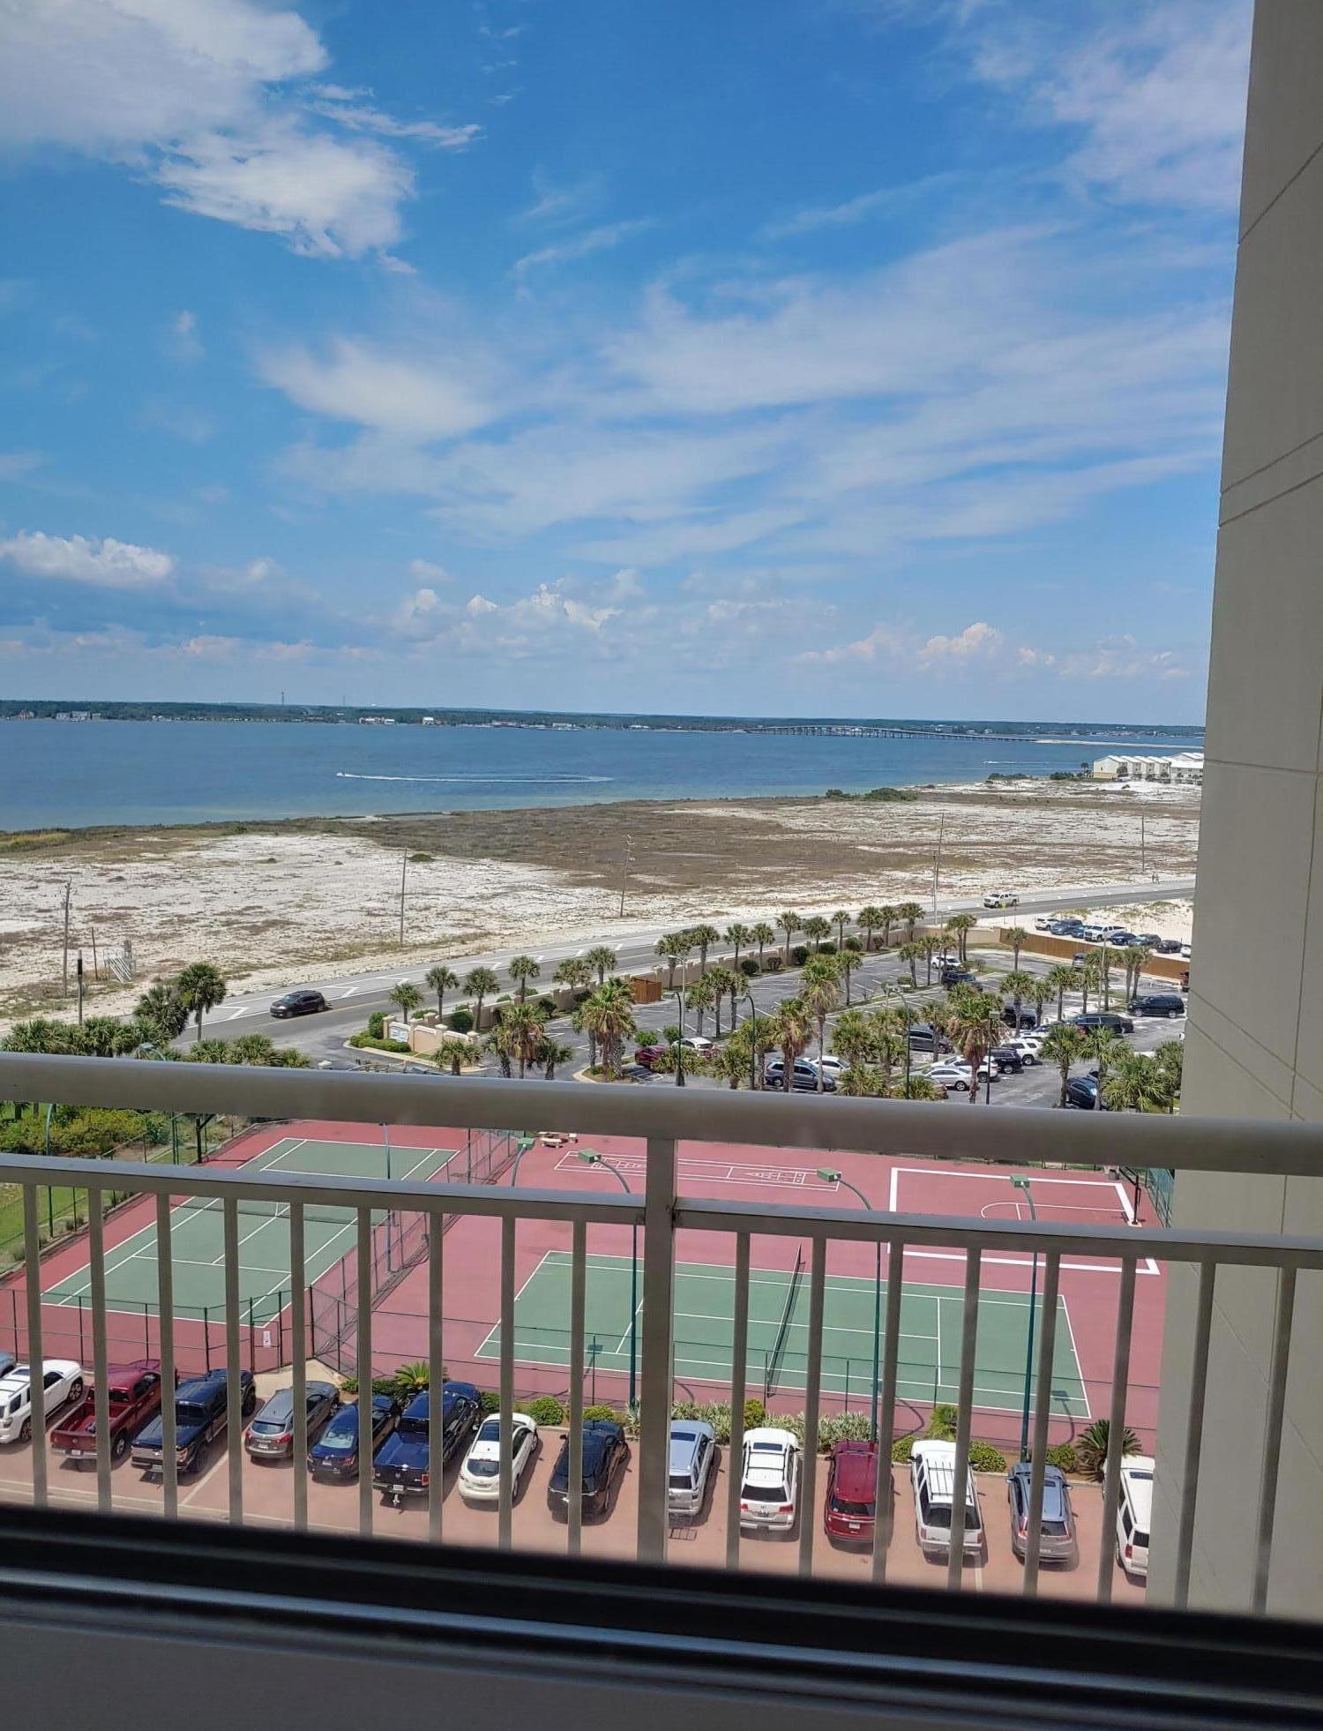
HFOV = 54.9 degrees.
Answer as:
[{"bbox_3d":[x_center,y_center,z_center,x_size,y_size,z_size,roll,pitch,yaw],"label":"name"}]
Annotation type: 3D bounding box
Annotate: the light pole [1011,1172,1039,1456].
[{"bbox_3d":[12.796,16.126,45.135,0.550,9.700,2.400,1,7,-2],"label":"light pole"}]

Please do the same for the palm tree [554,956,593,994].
[{"bbox_3d":[-7.667,10.233,112.898,3.415,4.292,3.415,1,7,-4],"label":"palm tree"}]

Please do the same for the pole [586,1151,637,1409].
[{"bbox_3d":[-1.726,15.520,47.614,0.550,9.700,2.400,-6,10,-45],"label":"pole"}]

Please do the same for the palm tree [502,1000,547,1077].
[{"bbox_3d":[-9.500,12.420,88.250,3.050,6.350,2.990,0,7,-6],"label":"palm tree"}]

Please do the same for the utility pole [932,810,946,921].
[{"bbox_3d":[38.670,-0.289,177.844,1.000,12.600,0.600,1,7,0],"label":"utility pole"}]

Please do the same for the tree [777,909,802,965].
[{"bbox_3d":[13.440,7.600,134.360,2.620,6.120,2.560,2,7,6],"label":"tree"}]

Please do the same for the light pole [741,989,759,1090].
[{"bbox_3d":[5.034,12.292,77.402,0.700,9.100,1.800,6,9,37],"label":"light pole"}]

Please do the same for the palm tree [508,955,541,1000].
[{"bbox_3d":[-11.762,10.124,109.058,2.820,4.990,2.820,1,7,0],"label":"palm tree"}]

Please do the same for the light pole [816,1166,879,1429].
[{"bbox_3d":[6.736,15.939,46.040,0.650,9.400,2.900,-4,8,-35],"label":"light pole"}]

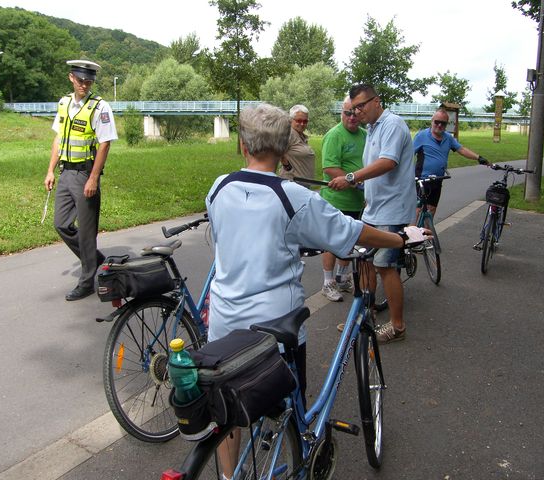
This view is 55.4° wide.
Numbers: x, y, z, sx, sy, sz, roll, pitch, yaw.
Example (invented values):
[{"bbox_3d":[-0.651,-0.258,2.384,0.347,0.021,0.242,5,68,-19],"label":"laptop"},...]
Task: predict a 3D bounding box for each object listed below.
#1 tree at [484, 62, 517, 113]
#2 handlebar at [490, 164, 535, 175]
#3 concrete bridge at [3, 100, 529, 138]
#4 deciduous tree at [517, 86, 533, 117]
[{"bbox_3d":[16.588,-10.105,37.500,2.400,5.400,2.300,5,12,23],"label":"tree"},{"bbox_3d":[2.846,-0.831,6.100,0.570,0.120,0.180,6,13,28],"label":"handlebar"},{"bbox_3d":[-4.243,-11.706,50.500,54.000,4.000,3.000,3,12,15],"label":"concrete bridge"},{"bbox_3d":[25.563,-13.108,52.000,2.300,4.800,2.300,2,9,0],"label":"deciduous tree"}]

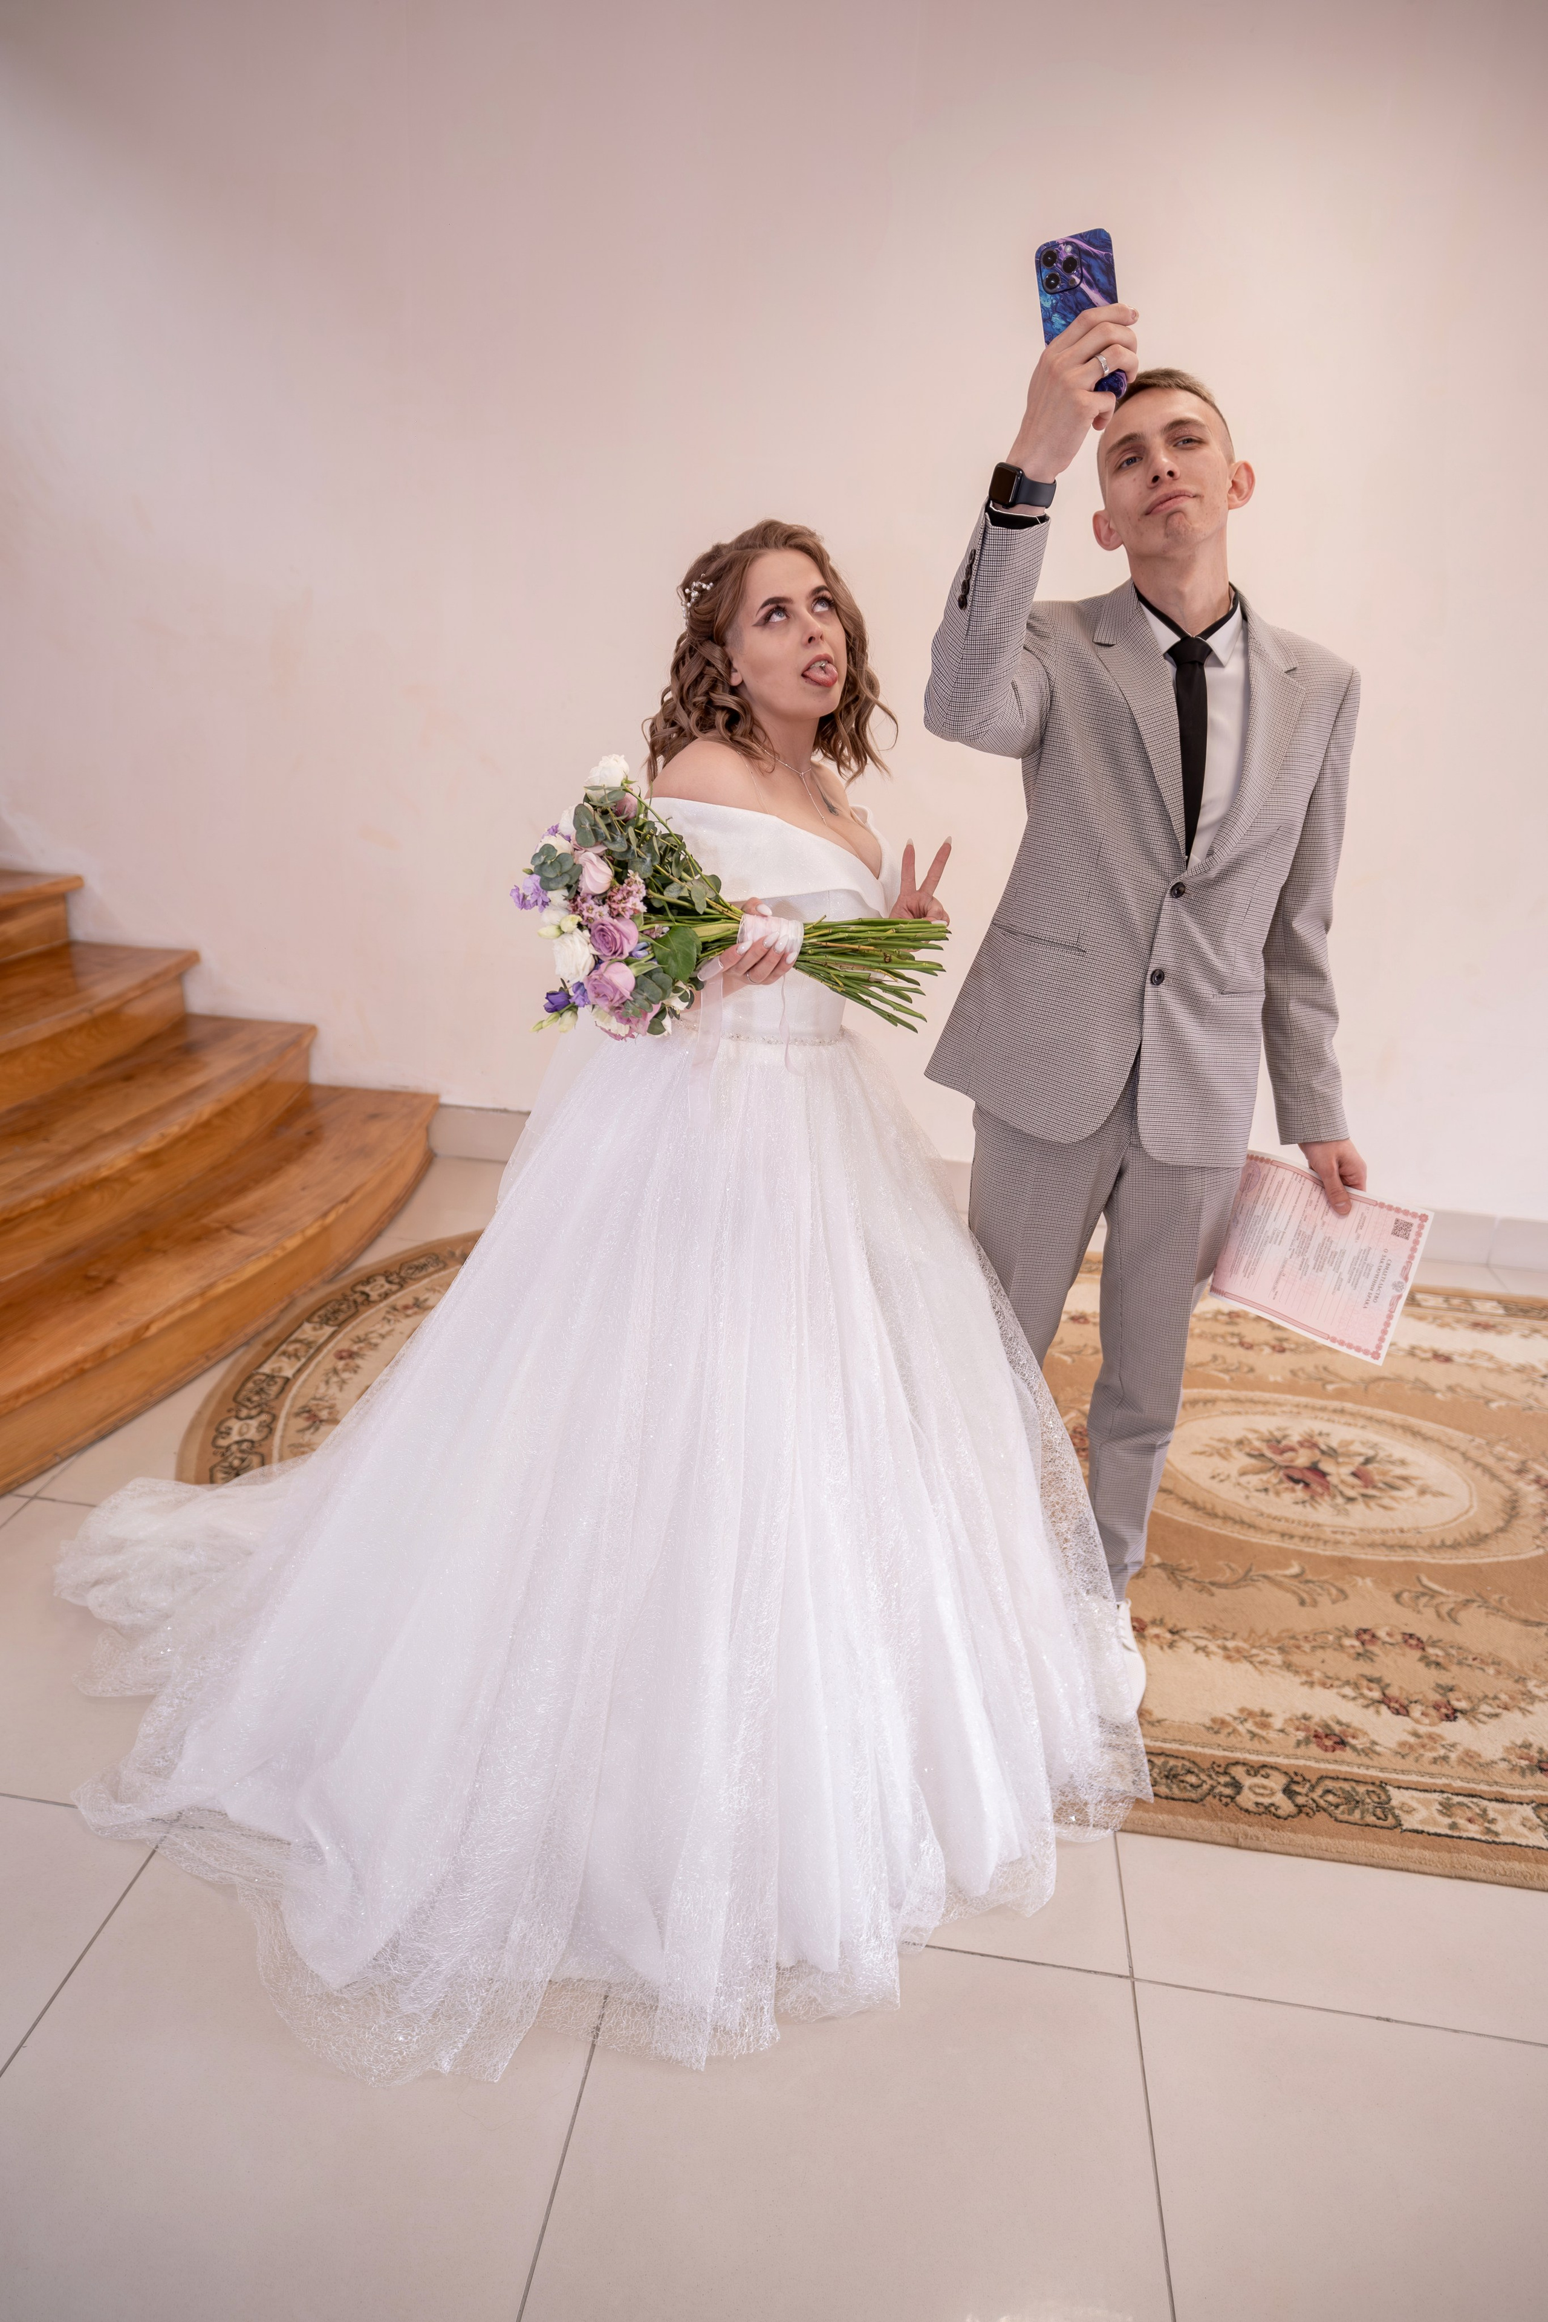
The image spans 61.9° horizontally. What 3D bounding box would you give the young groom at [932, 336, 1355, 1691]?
[{"bbox_3d":[0.453,-0.059,1.690,0.634,1.765,0.440,3,22,-1],"label":"young groom"}]

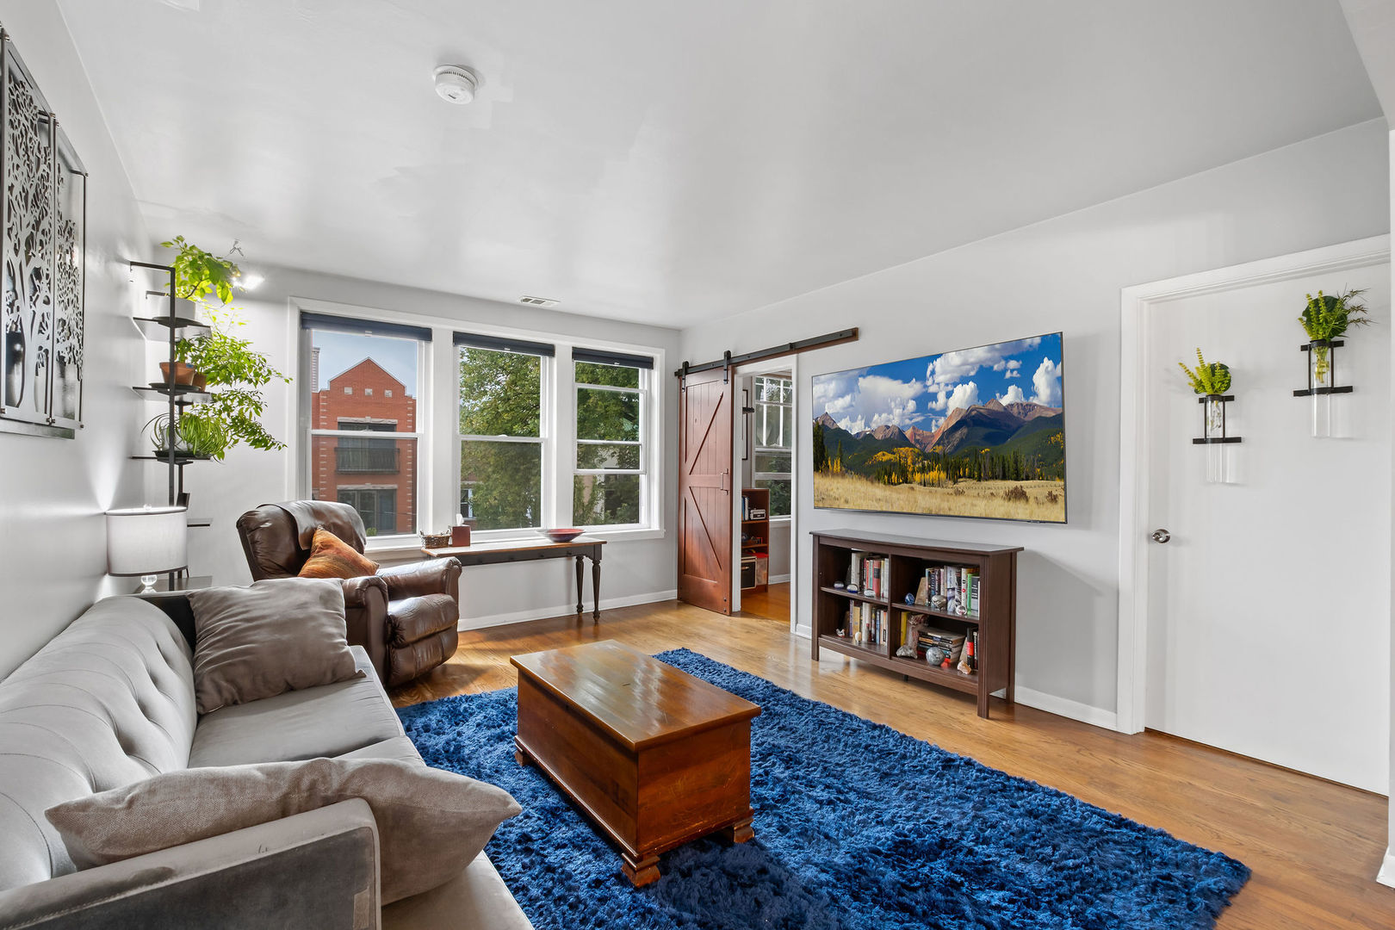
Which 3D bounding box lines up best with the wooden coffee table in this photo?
[{"bbox_3d":[-0.289,1.036,2.368,0.487,0.427,1.030,0,0,-37],"label":"wooden coffee table"}]

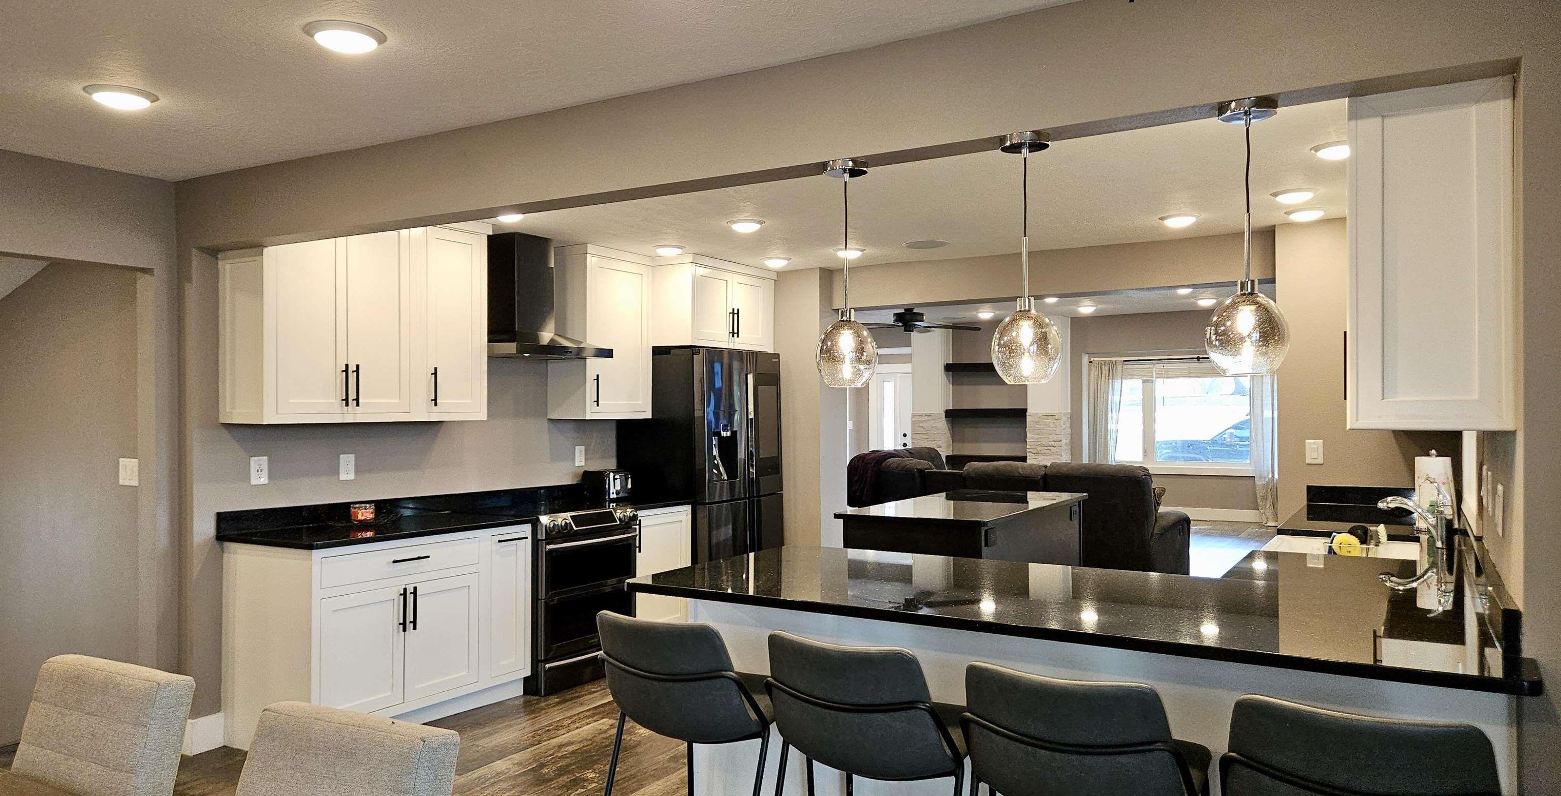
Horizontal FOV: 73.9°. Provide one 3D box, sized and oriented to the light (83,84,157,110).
[{"bbox_3d":[-2.030,-0.921,3.203,0.200,0.035,0.200,-1,-1,31],"label":"light"}]

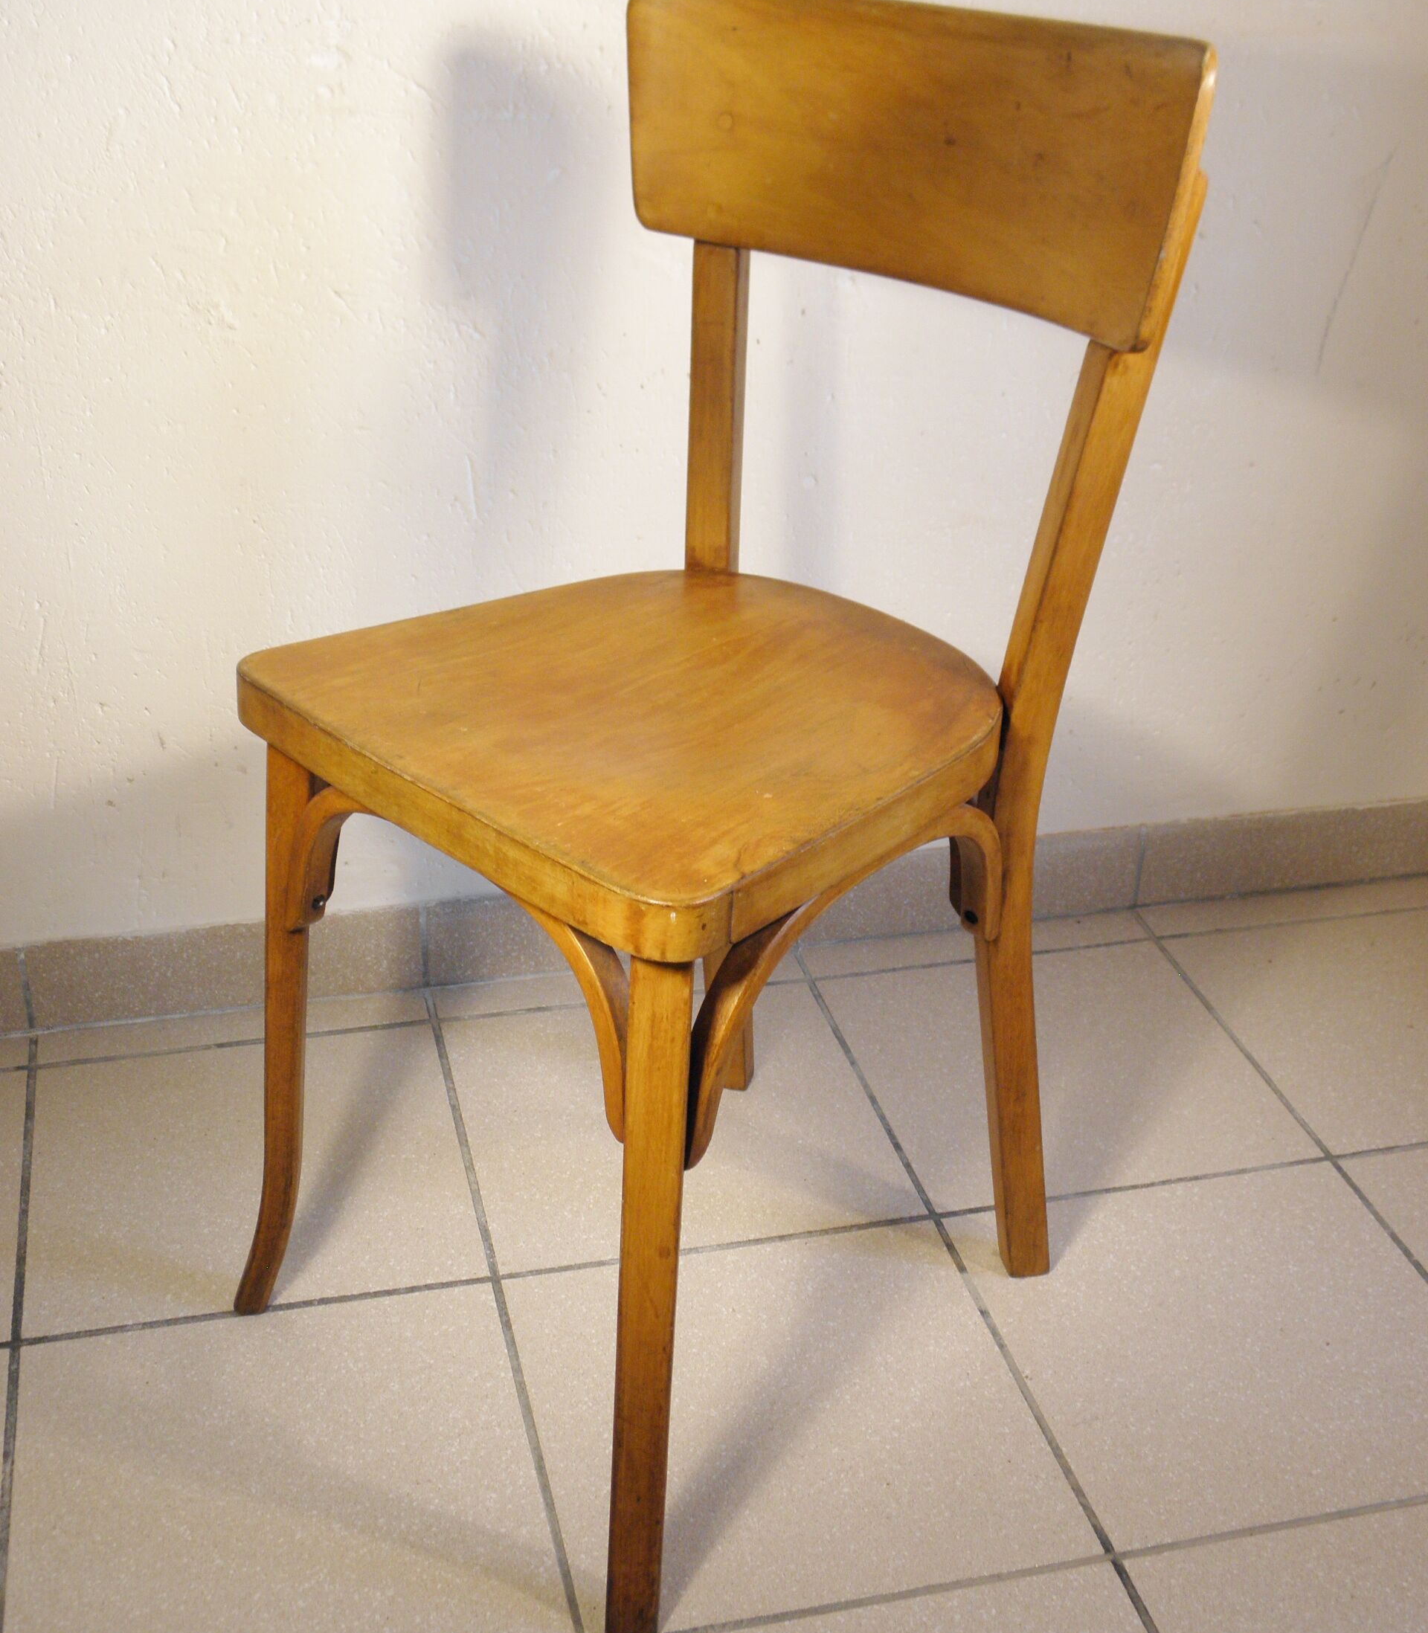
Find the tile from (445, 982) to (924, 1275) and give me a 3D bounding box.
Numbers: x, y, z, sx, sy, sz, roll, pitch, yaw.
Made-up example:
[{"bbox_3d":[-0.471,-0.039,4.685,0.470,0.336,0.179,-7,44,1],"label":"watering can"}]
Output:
[{"bbox_3d":[-0.032,0.233,1.535,0.313,0.010,0.313,-5,29,-13],"label":"tile"}]

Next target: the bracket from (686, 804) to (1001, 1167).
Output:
[{"bbox_3d":[0.072,0.075,1.094,0.030,0.147,0.274,24,35,35],"label":"bracket"}]

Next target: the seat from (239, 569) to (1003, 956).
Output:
[{"bbox_3d":[-0.028,-0.060,1.129,0.359,0.032,0.368,-24,37,-39],"label":"seat"}]

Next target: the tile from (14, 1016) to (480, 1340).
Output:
[{"bbox_3d":[-0.341,0.260,1.461,0.313,0.010,0.313,-5,29,-13],"label":"tile"}]

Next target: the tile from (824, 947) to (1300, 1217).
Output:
[{"bbox_3d":[0.277,0.205,1.608,0.313,0.010,0.313,-5,29,-13],"label":"tile"}]

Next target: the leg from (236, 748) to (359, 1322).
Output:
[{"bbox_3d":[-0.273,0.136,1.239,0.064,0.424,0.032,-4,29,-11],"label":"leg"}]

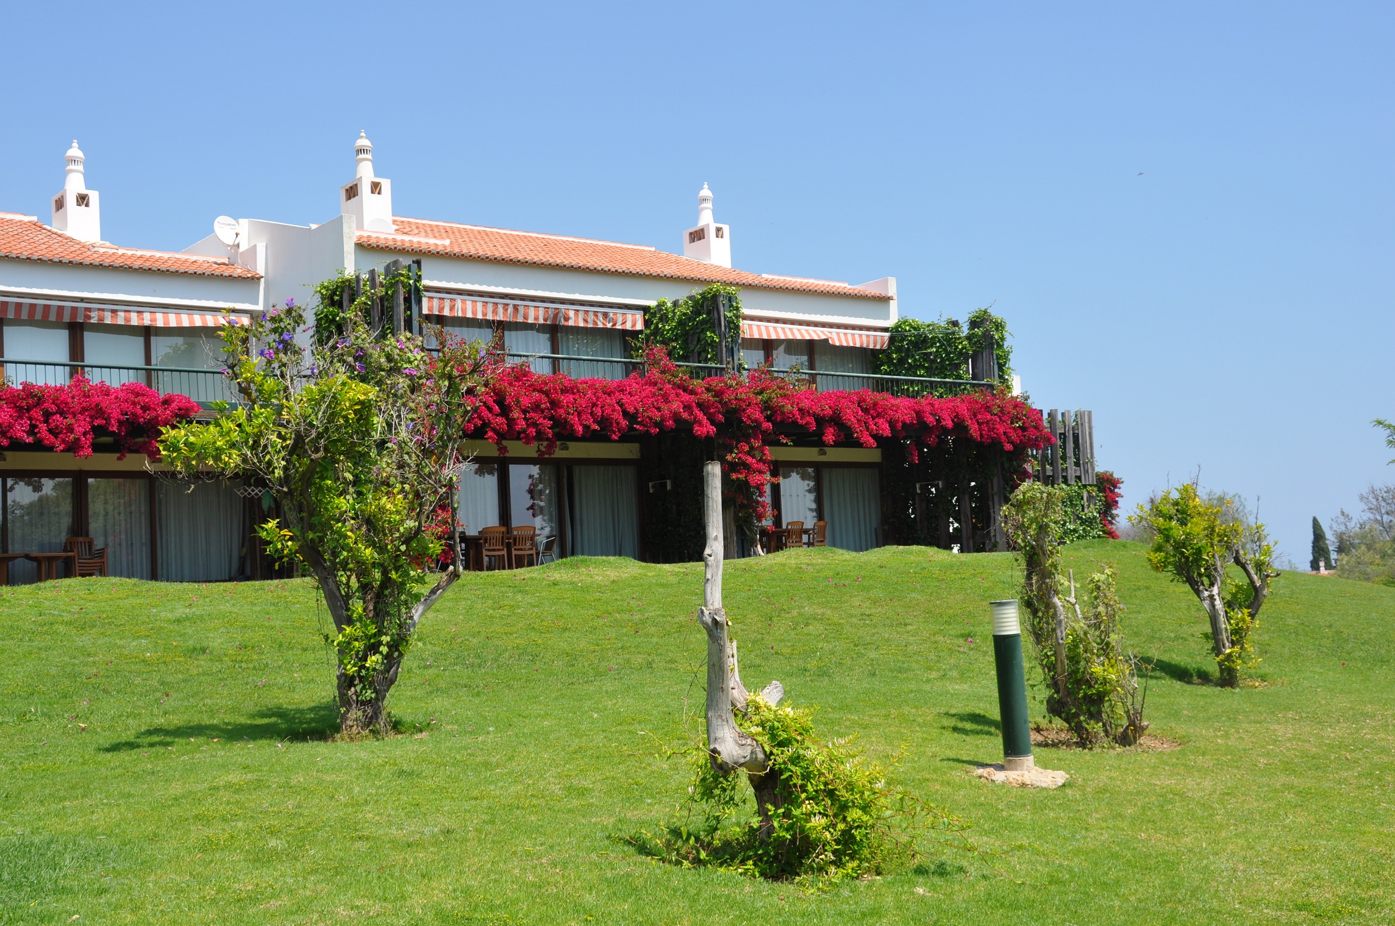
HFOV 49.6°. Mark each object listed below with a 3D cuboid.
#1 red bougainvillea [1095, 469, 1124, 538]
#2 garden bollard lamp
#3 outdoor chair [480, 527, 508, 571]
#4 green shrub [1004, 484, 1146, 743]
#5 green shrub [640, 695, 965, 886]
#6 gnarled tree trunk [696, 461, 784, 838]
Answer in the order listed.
[{"bbox_3d":[9.761,1.107,36.000,0.750,1.800,0.800,0,-5,-38],"label":"red bougainvillea"},{"bbox_3d":[1.788,1.260,8.591,0.158,0.964,0.158,-4,-4,0],"label":"garden bollard lamp"},{"bbox_3d":[-3.704,1.576,26.511,0.540,0.900,0.580,0,-5,-38],"label":"outdoor chair"},{"bbox_3d":[2.398,0.916,9.675,0.778,1.639,0.700,-3,-4,0],"label":"green shrub"},{"bbox_3d":[0.458,1.383,6.780,1.340,0.766,1.000,-3,-4,0],"label":"green shrub"},{"bbox_3d":[0.207,0.890,6.813,0.366,1.775,0.360,-3,-4,0],"label":"gnarled tree trunk"}]

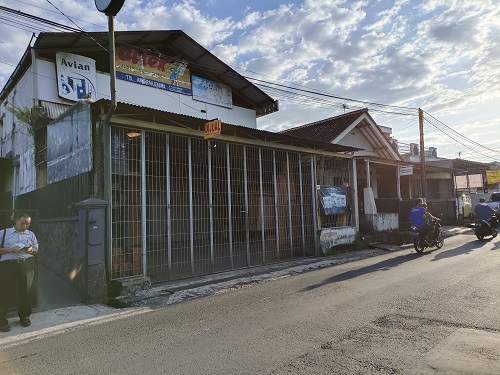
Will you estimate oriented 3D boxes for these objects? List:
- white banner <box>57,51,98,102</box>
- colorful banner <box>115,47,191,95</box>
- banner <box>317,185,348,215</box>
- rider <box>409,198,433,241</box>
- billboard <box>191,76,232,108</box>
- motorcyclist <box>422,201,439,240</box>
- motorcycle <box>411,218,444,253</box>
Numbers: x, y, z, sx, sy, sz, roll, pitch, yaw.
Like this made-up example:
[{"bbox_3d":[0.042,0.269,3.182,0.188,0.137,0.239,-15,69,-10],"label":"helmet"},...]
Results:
[{"bbox_3d":[-5.200,-3.289,10.852,1.098,1.422,0.180,2,-6,-43],"label":"white banner"},{"bbox_3d":[-3.345,-4.051,12.759,2.990,1.092,0.080,2,-6,-43],"label":"colorful banner"},{"bbox_3d":[2.818,0.427,12.103,1.899,0.977,0.060,2,-6,-43],"label":"banner"},{"bbox_3d":[5.090,0.944,10.730,0.660,1.250,0.500,2,-6,-39],"label":"rider"},{"bbox_3d":[-1.453,-3.800,14.515,2.016,0.924,0.080,2,-6,-43],"label":"billboard"},{"bbox_3d":[5.466,1.032,11.024,0.720,1.150,0.520,2,-6,-39],"label":"motorcyclist"},{"bbox_3d":[5.385,1.371,10.921,1.930,1.080,0.700,2,-6,-39],"label":"motorcycle"}]

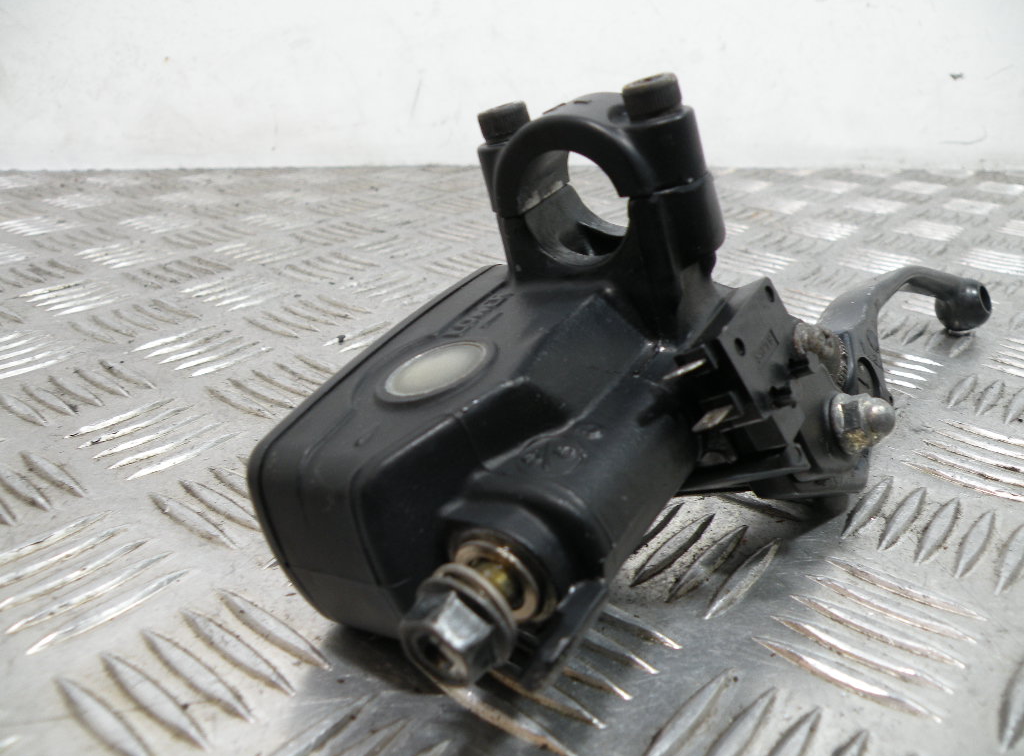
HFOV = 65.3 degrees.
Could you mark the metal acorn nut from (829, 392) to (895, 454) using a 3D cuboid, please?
[{"bbox_3d":[0.078,0.009,0.175,0.012,0.013,0.013,-14,8,42],"label":"metal acorn nut"}]

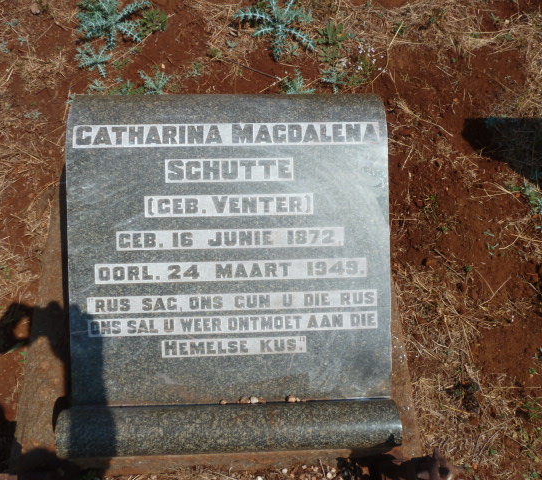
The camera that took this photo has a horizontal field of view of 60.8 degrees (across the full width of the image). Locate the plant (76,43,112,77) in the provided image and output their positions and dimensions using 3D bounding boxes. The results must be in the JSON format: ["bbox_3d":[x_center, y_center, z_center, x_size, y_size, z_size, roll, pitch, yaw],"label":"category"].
[{"bbox_3d":[-0.724,-0.733,1.886,0.145,0.060,0.135,0,65,0],"label":"plant"}]

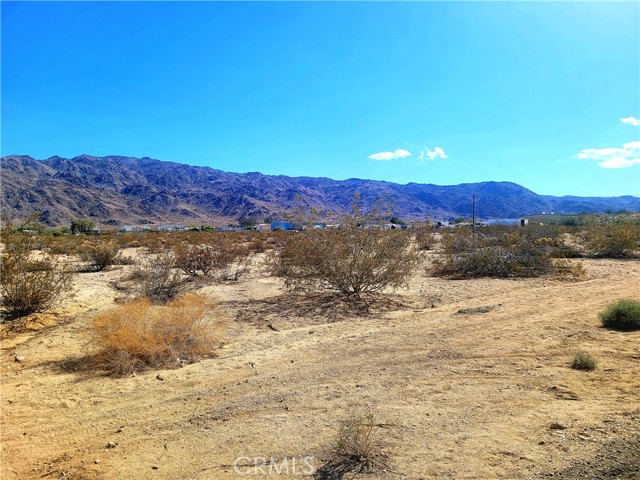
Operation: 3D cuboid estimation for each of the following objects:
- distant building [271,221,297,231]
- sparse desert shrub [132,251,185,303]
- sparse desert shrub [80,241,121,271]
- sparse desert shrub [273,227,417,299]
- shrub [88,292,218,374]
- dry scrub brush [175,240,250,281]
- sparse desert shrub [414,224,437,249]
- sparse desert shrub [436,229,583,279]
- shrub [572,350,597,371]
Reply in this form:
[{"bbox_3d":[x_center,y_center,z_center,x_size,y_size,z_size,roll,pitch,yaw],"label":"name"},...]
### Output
[{"bbox_3d":[-11.384,-4.523,149.932,8.200,3.200,7.000,0,2,0],"label":"distant building"},{"bbox_3d":[-3.302,0.779,9.828,1.200,1.050,1.050,0,2,0],"label":"sparse desert shrub"},{"bbox_3d":[-7.718,0.568,16.825,1.450,1.050,1.300,0,2,0],"label":"sparse desert shrub"},{"bbox_3d":[0.556,0.446,10.918,3.150,1.650,2.700,0,2,0],"label":"sparse desert shrub"},{"bbox_3d":[-1.945,1.054,5.684,1.500,0.750,1.200,0,2,0],"label":"shrub"},{"bbox_3d":[-3.226,0.590,14.424,2.350,1.150,1.800,0,2,0],"label":"dry scrub brush"},{"bbox_3d":[6.806,-0.135,31.010,1.500,1.600,1.400,0,2,0],"label":"sparse desert shrub"},{"bbox_3d":[5.975,0.388,15.319,4.700,1.500,2.800,0,2,0],"label":"sparse desert shrub"},{"bbox_3d":[2.929,1.330,5.343,0.290,0.220,0.270,0,2,0],"label":"shrub"}]

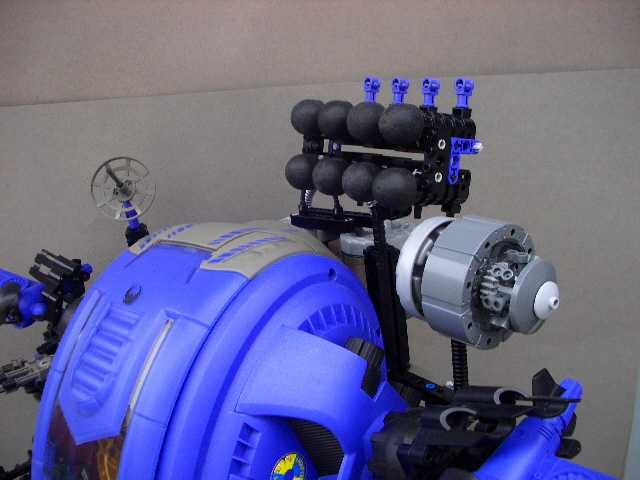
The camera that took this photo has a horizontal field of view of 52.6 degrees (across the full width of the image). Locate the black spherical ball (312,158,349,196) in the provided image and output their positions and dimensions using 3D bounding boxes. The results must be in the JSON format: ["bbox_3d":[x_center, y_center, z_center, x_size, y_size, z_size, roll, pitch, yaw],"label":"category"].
[{"bbox_3d":[0.007,-0.036,0.366,0.022,0.022,0.022,2,14,0],"label":"black spherical ball"}]

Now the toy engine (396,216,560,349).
[{"bbox_3d":[0.072,0.019,0.278,0.054,0.054,0.065,-5,14,-40],"label":"toy engine"}]

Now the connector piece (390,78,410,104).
[{"bbox_3d":[0.048,-0.089,0.389,0.008,0.016,0.007,-5,15,-41],"label":"connector piece"}]

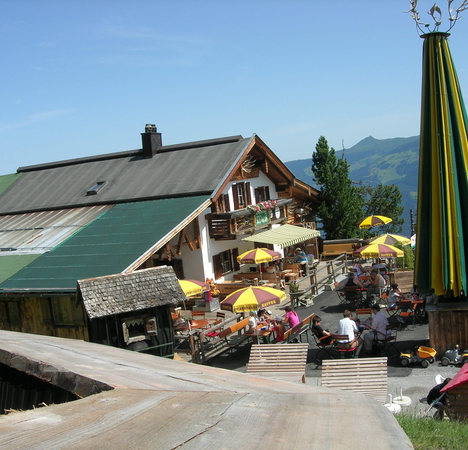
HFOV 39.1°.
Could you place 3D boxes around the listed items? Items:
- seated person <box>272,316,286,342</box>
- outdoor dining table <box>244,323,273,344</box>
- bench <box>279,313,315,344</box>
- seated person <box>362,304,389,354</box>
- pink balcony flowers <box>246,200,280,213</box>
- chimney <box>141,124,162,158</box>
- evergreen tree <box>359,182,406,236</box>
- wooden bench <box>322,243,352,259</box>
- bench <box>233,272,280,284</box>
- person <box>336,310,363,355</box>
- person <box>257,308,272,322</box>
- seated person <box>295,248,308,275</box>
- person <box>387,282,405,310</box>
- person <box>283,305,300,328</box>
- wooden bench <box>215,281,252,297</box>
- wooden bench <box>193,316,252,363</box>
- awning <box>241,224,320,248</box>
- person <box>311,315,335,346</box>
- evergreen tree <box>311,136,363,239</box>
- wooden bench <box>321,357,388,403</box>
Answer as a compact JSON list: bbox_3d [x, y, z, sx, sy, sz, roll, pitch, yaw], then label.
[{"bbox_3d":[1.089,2.993,17.466,0.650,1.130,0.420,-3,5,27],"label":"seated person"},{"bbox_3d":[1.007,3.132,18.211,0.650,0.770,2.150,-4,5,25],"label":"outdoor dining table"},{"bbox_3d":[1.618,3.062,17.731,0.480,0.870,2.200,-3,5,27],"label":"bench"},{"bbox_3d":[3.676,2.731,17.050,0.800,1.320,0.500,-4,5,34],"label":"seated person"},{"bbox_3d":[1.206,-0.812,27.874,0.360,0.360,3.200,-4,5,27],"label":"pink balcony flowers"},{"bbox_3d":[-3.753,-3.755,29.941,0.520,1.550,0.900,-4,5,27],"label":"chimney"},{"bbox_3d":[9.405,-0.733,42.000,2.900,3.900,2.900,-4,5,27],"label":"evergreen tree"},{"bbox_3d":[5.583,1.390,34.785,2.000,0.860,0.550,-4,4,18],"label":"wooden bench"},{"bbox_3d":[0.904,2.454,26.572,1.950,0.880,0.580,-4,6,29],"label":"bench"},{"bbox_3d":[2.884,2.821,16.542,0.520,1.270,0.850,-4,4,18],"label":"person"},{"bbox_3d":[1.047,2.965,19.133,0.720,1.170,0.480,-4,5,27],"label":"person"},{"bbox_3d":[3.074,1.706,29.913,0.700,1.270,0.500,-7,5,-12],"label":"seated person"},{"bbox_3d":[4.976,2.391,20.109,0.780,1.210,0.480,-5,5,12],"label":"person"},{"bbox_3d":[1.679,2.884,18.577,0.750,1.260,0.500,-4,5,27],"label":"person"},{"bbox_3d":[0.129,2.674,25.052,1.850,0.880,0.580,-4,6,29],"label":"wooden bench"},{"bbox_3d":[0.278,3.226,18.652,0.660,0.900,2.250,-4,5,27],"label":"wooden bench"},{"bbox_3d":[2.277,0.541,29.950,1.750,0.540,4.690,-4,6,29],"label":"awning"},{"bbox_3d":[2.392,2.944,17.222,0.820,1.180,0.460,-6,5,3],"label":"person"},{"bbox_3d":[6.451,-1.864,41.055,2.950,7.200,2.900,-6,5,0],"label":"evergreen tree"},{"bbox_3d":[2.392,3.301,13.182,1.330,0.910,1.150,-4,4,15],"label":"wooden bench"}]

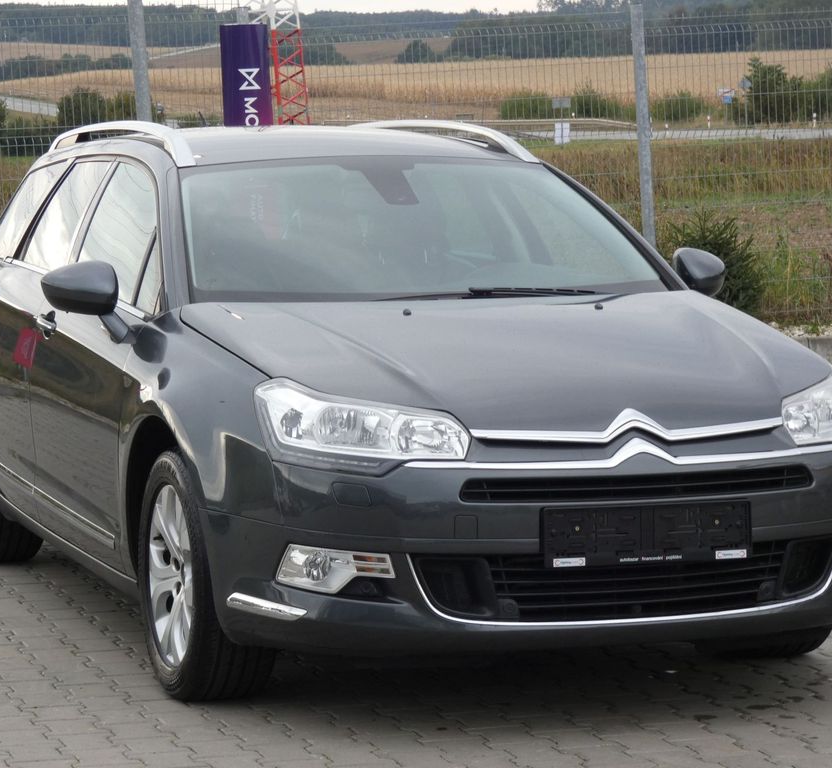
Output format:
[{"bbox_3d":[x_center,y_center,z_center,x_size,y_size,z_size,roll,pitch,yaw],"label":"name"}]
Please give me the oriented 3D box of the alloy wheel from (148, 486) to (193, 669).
[{"bbox_3d":[-0.544,0.490,7.618,0.190,0.470,0.470,-2,5,-19],"label":"alloy wheel"}]

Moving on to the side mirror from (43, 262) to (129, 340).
[{"bbox_3d":[-0.923,-0.236,8.241,0.220,0.217,0.190,-2,5,-19],"label":"side mirror"}]

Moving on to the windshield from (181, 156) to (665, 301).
[{"bbox_3d":[0.015,-0.431,8.389,1.430,0.185,1.000,-2,34,-19],"label":"windshield"}]

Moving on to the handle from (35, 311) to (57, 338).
[{"bbox_3d":[-1.108,-0.174,8.861,0.060,0.070,0.215,-2,5,-19],"label":"handle"}]

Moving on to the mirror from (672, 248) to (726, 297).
[{"bbox_3d":[0.849,-0.302,8.865,0.220,0.205,0.190,-2,5,-19],"label":"mirror"}]

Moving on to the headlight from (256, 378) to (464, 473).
[{"bbox_3d":[-0.125,0.100,6.967,0.497,0.230,0.286,-1,5,-4],"label":"headlight"}]

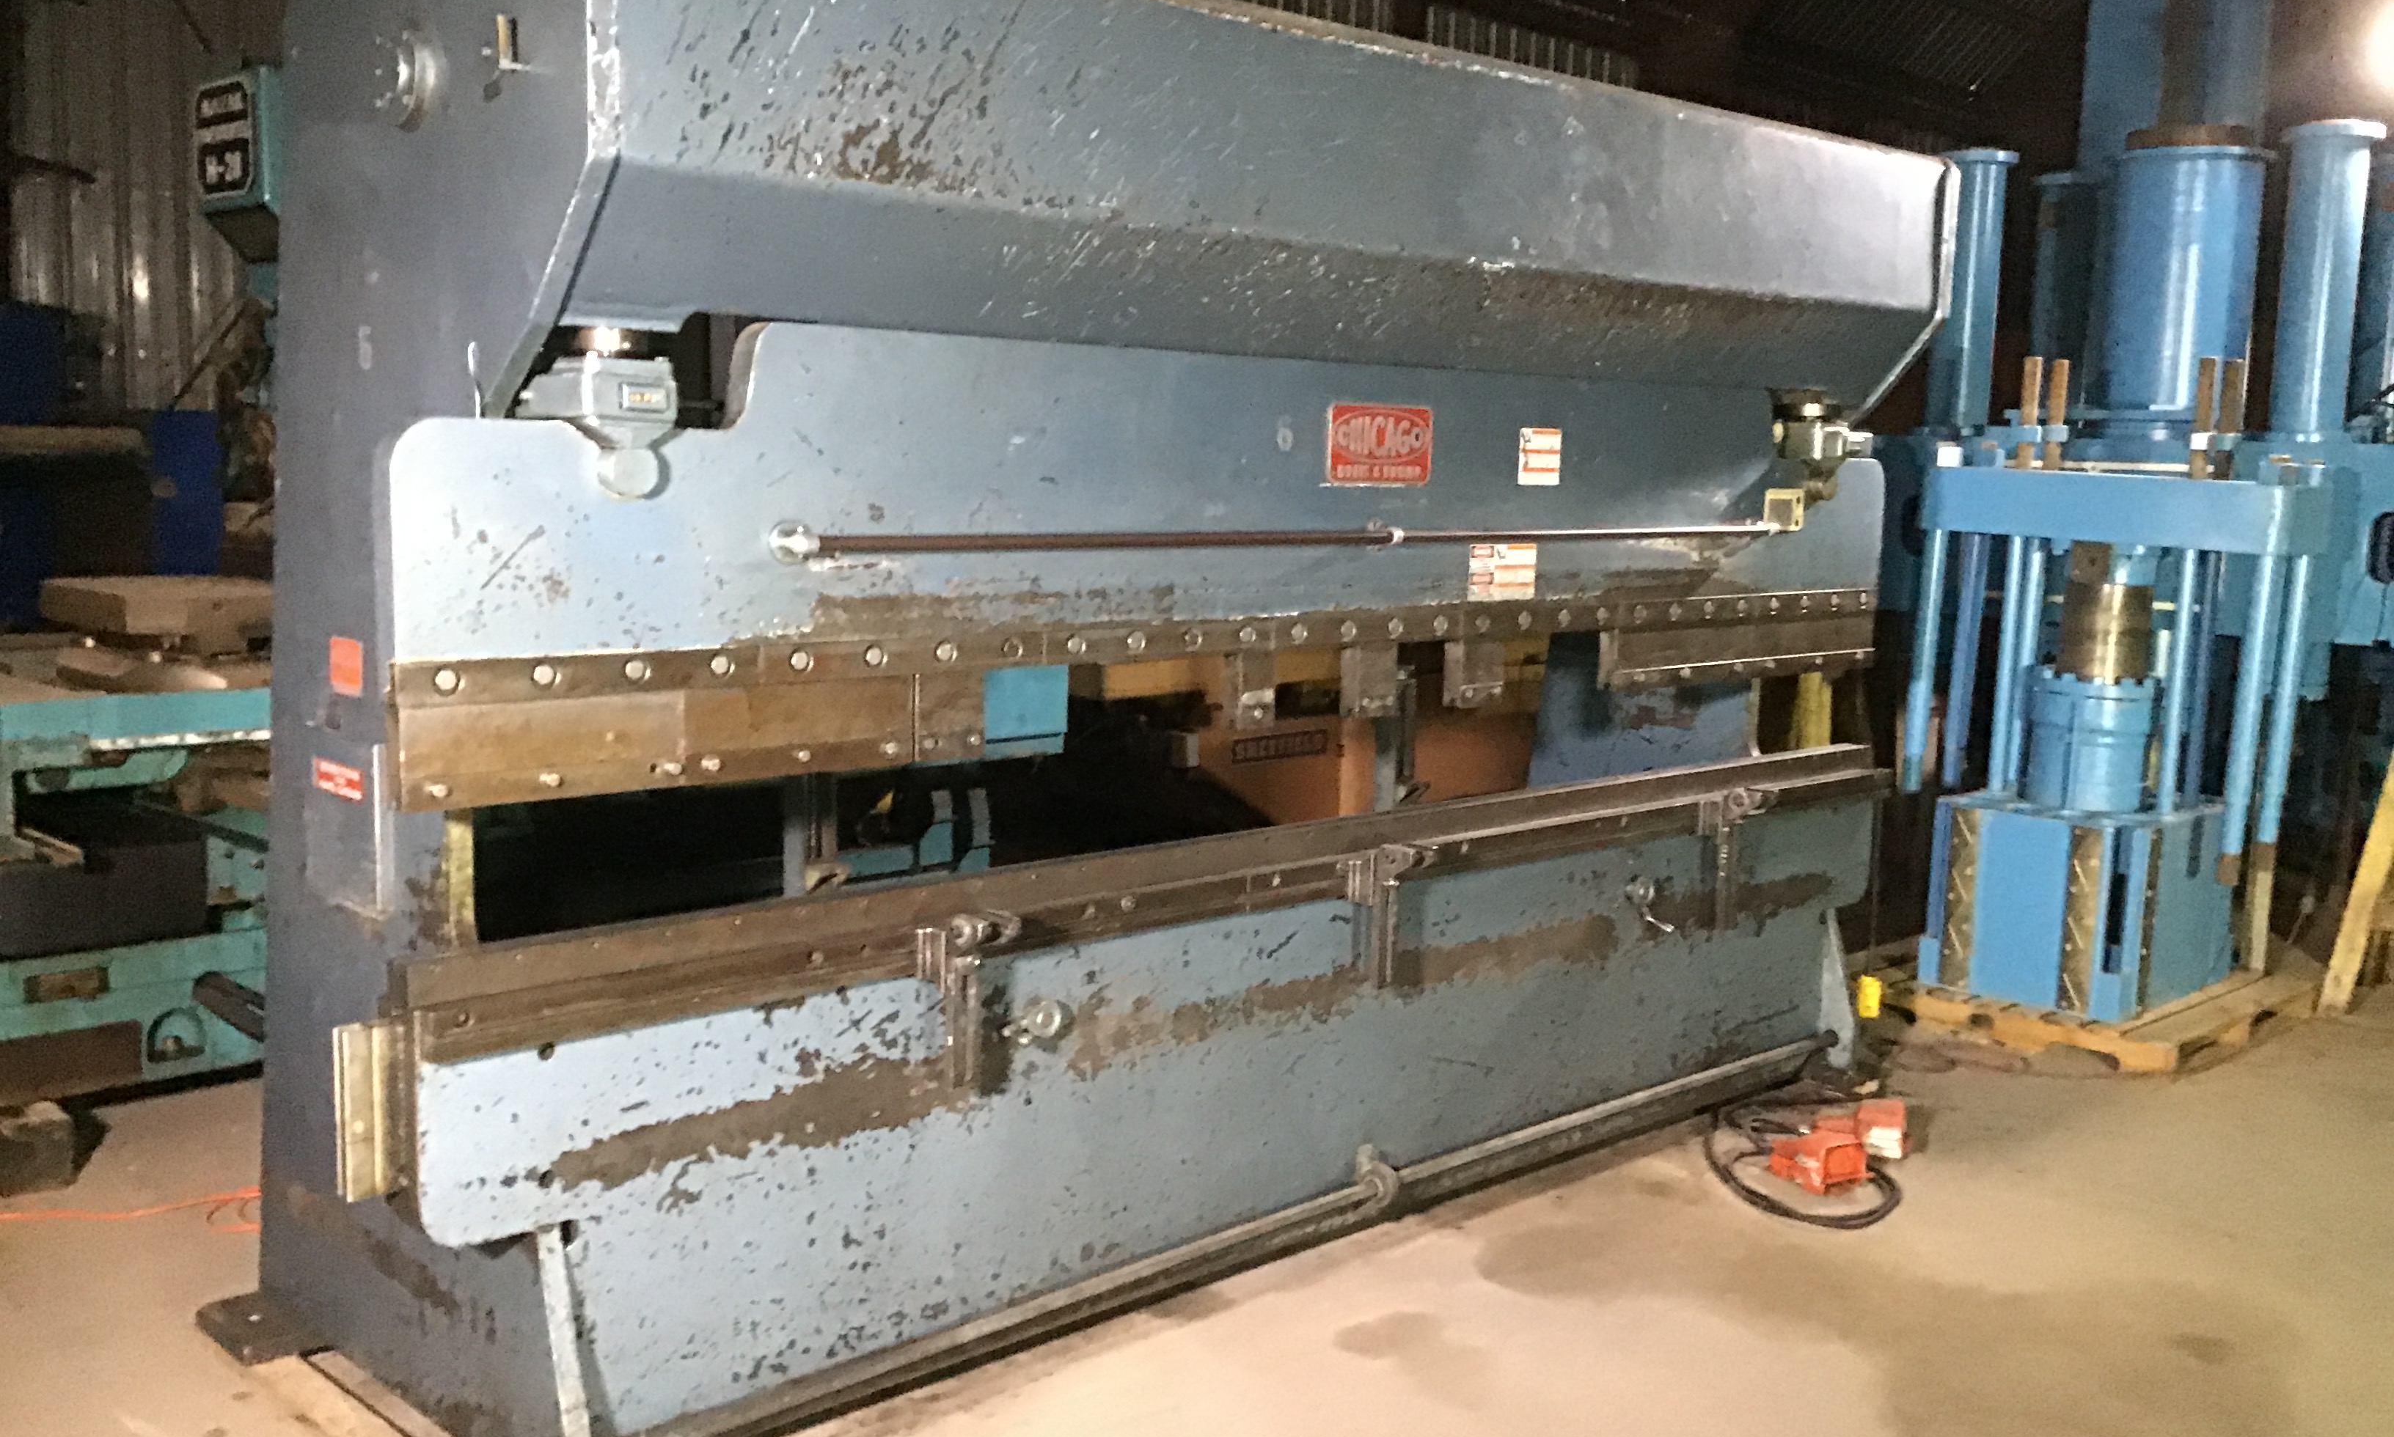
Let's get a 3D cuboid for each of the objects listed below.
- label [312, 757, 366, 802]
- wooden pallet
[{"bbox_3d":[-1.550,0.111,3.871,0.004,0.056,0.232,-5,10,-43],"label":"label"},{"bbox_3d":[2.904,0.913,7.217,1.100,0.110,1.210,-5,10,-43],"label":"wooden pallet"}]

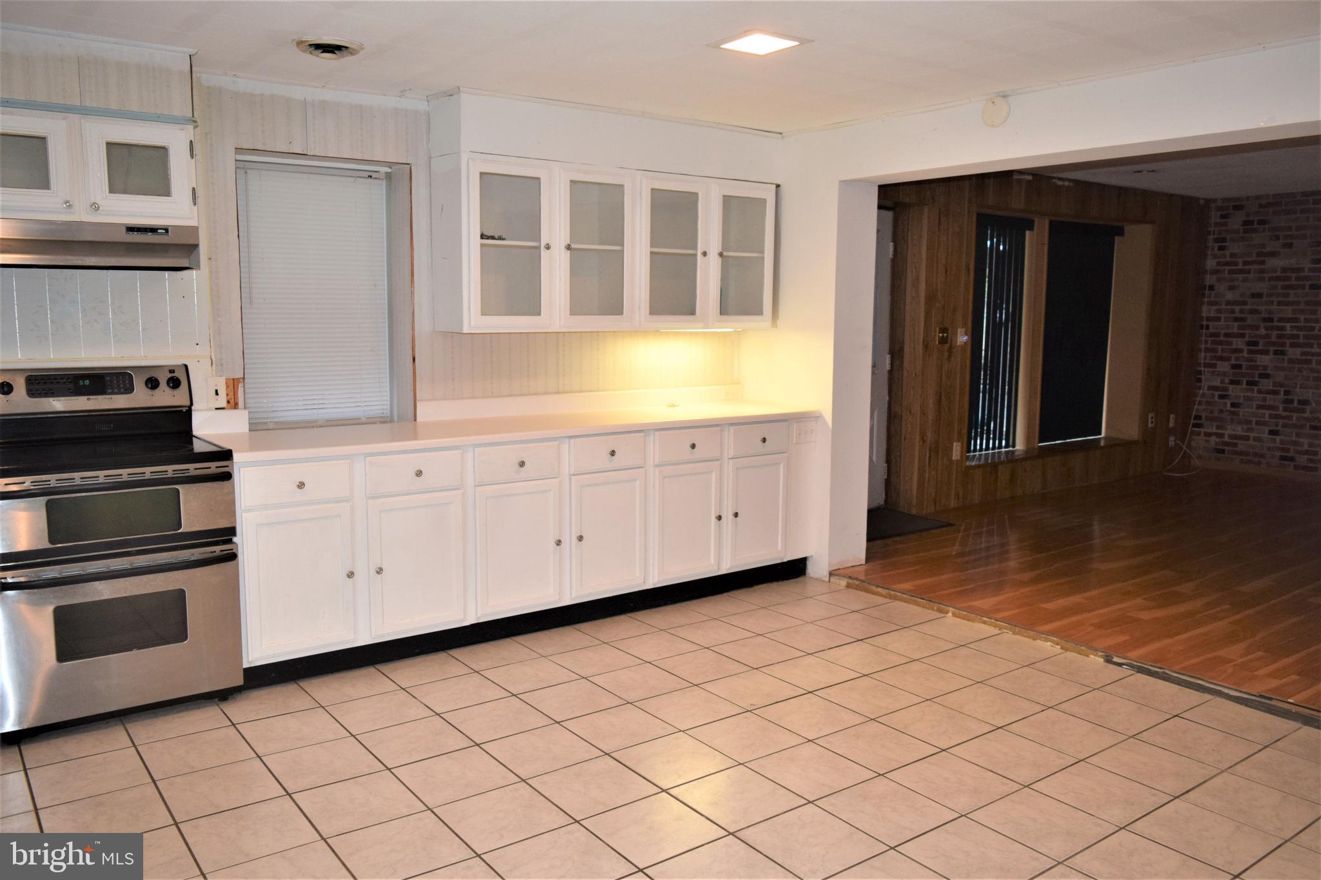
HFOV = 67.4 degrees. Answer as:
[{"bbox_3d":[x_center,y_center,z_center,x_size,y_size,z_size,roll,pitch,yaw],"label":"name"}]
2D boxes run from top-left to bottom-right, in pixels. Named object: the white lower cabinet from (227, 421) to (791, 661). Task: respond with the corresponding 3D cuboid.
[{"bbox_3d":[-0.541,0.332,4.654,2.905,0.780,0.628,-5,9,-37],"label":"white lower cabinet"}]

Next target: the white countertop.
[{"bbox_3d":[-0.522,-0.067,4.605,2.942,0.036,0.643,-5,9,-37],"label":"white countertop"}]

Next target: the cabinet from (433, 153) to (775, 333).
[{"bbox_3d":[-0.209,-0.933,4.937,1.838,0.772,0.309,-5,9,-37],"label":"cabinet"}]

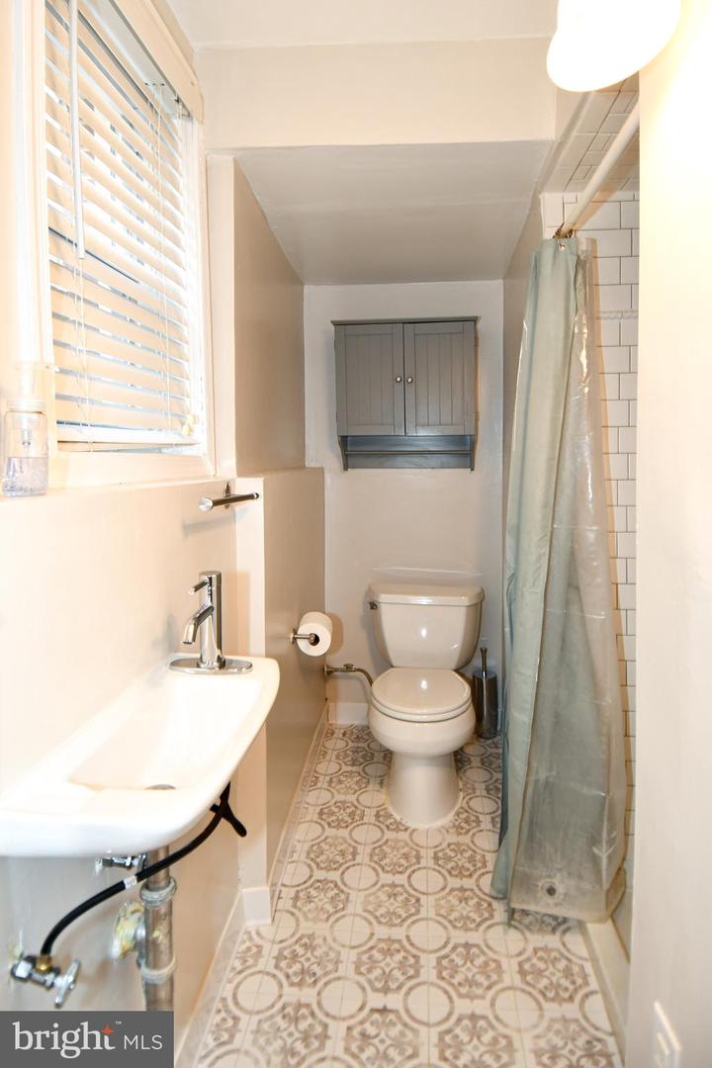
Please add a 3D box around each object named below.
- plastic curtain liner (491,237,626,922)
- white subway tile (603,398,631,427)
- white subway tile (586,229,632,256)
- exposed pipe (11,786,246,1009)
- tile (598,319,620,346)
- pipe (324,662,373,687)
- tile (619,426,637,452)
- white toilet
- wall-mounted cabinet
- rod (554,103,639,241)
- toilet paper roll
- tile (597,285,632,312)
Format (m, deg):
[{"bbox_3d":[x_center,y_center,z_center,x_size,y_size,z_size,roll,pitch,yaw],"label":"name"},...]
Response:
[{"bbox_3d":[0.538,0.070,1.435,0.325,1.815,0.330,0,5,6],"label":"plastic curtain liner"},{"bbox_3d":[0.720,-0.351,1.567,0.153,0.077,0.010,0,5,6],"label":"white subway tile"},{"bbox_3d":[0.708,-0.827,1.530,0.153,0.073,0.010,0,5,6],"label":"white subway tile"},{"bbox_3d":[-0.311,0.587,0.855,0.150,0.300,0.490,0,5,6],"label":"exposed pipe"},{"bbox_3d":[0.687,-0.581,1.552,0.153,0.076,0.010,0,5,6],"label":"tile"},{"bbox_3d":[-0.028,0.649,2.459,0.234,0.112,0.070,0,5,6],"label":"pipe"},{"bbox_3d":[0.848,-0.276,1.560,0.153,0.076,0.010,0,5,6],"label":"tile"},{"bbox_3d":[0.274,0.605,2.104,0.490,0.700,0.730,0,5,6],"label":"white toilet"},{"bbox_3d":[0.214,-0.583,2.317,0.592,0.618,0.200,0,5,6],"label":"wall-mounted cabinet"},{"bbox_3d":[0.555,-0.841,1.220,0.028,0.029,0.635,0,5,6],"label":"rod"},{"bbox_3d":[-0.134,0.336,1.771,0.108,0.110,0.105,0,5,6],"label":"toilet paper roll"},{"bbox_3d":[0.714,-0.673,1.542,0.153,0.075,0.010,0,5,6],"label":"tile"}]

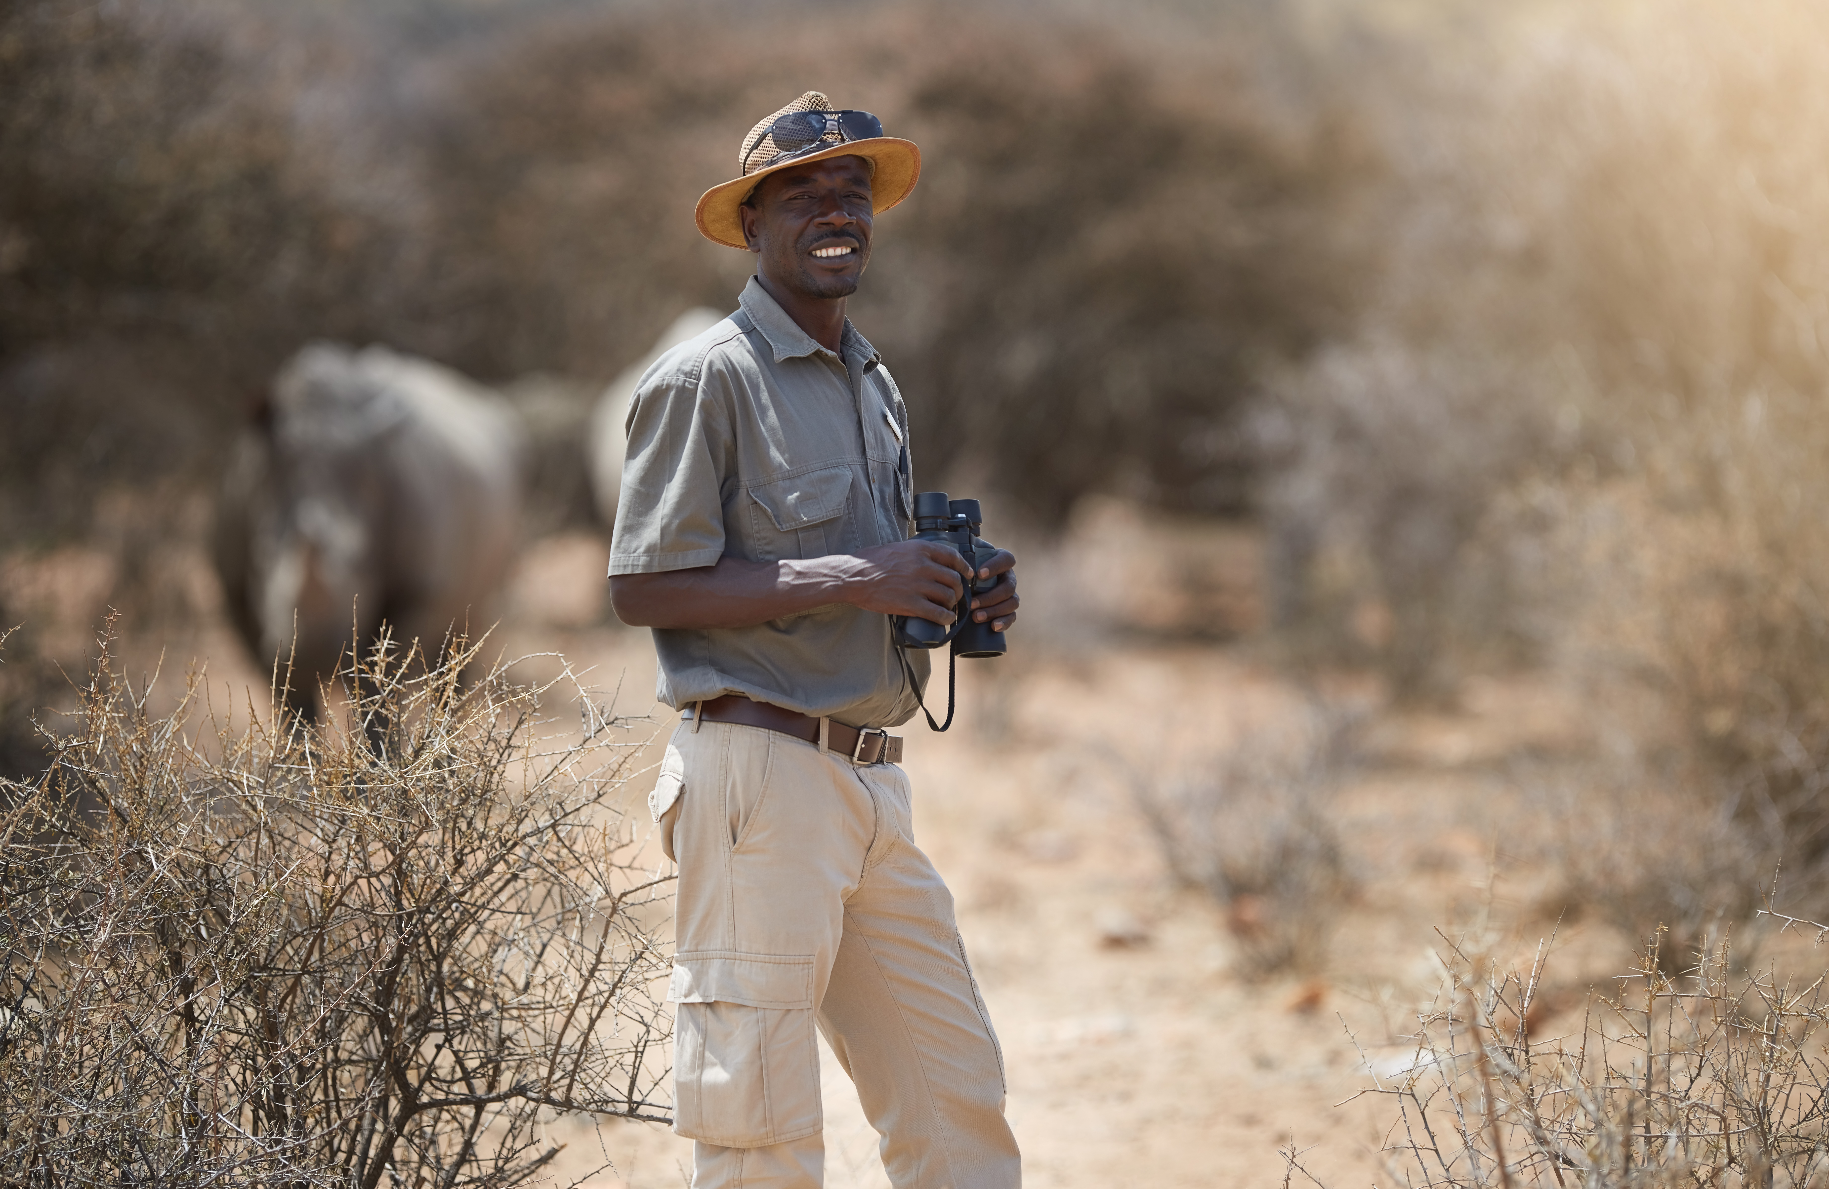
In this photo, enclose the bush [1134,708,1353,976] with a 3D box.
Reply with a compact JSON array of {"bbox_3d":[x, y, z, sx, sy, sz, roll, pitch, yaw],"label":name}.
[{"bbox_3d":[0.784,0.590,24.200,0.520,0.630,0.500,0,2,0],"label":"bush"}]

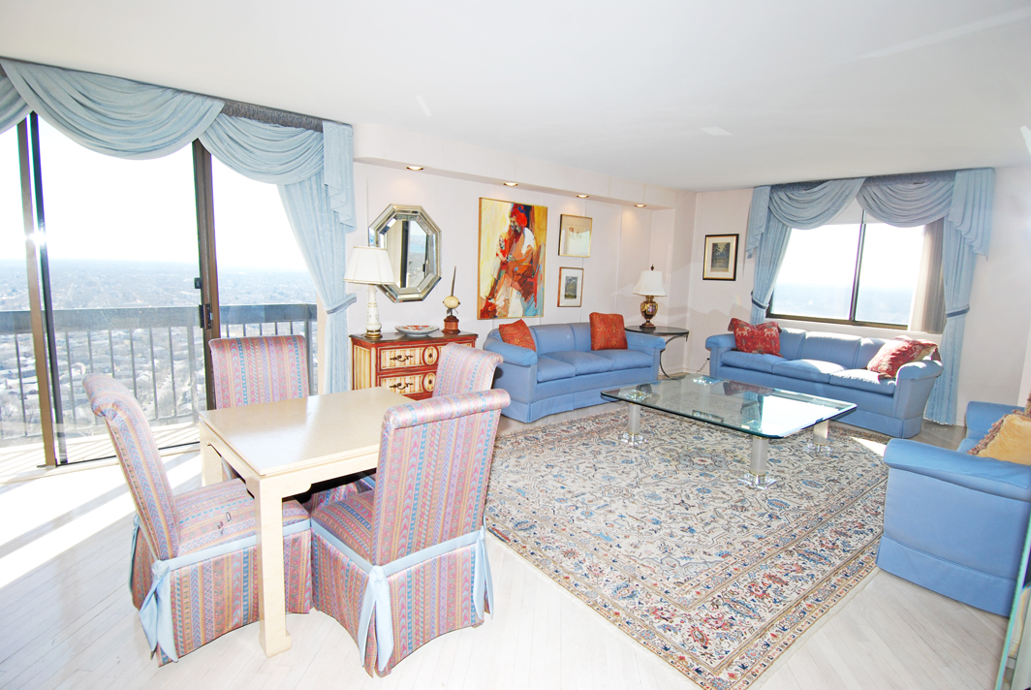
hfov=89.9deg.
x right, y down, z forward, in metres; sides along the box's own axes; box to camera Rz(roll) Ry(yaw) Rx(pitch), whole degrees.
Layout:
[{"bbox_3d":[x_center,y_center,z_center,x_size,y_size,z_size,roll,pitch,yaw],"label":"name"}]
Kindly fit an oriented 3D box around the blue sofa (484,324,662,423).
[{"bbox_3d":[0.709,0.202,6.020,2.338,0.836,0.932,-5,11,-40],"label":"blue sofa"}]

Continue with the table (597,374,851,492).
[{"bbox_3d":[1.829,0.677,4.560,1.532,0.394,1.591,-5,11,-40],"label":"table"}]

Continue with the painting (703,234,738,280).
[{"bbox_3d":[2.925,-1.241,7.366,0.027,0.649,0.517,-5,11,-41],"label":"painting"}]

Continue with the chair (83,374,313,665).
[{"bbox_3d":[-1.279,0.639,2.095,0.701,1.050,0.510,-5,11,-41],"label":"chair"}]

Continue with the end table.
[{"bbox_3d":[1.965,0.154,7.281,0.915,0.750,0.915,-4,10,-37],"label":"end table"}]

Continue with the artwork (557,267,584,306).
[{"bbox_3d":[0.723,-0.743,6.693,0.415,0.501,0.027,-4,10,-37],"label":"artwork"}]

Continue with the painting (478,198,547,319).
[{"bbox_3d":[-0.016,-0.985,6.087,0.983,1.345,0.037,-4,10,-37],"label":"painting"}]

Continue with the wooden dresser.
[{"bbox_3d":[-0.975,0.309,5.059,1.110,0.804,0.459,-5,11,-40],"label":"wooden dresser"}]

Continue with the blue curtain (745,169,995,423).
[{"bbox_3d":[3.973,-0.605,6.285,0.240,2.655,2.400,-6,11,-43],"label":"blue curtain"}]

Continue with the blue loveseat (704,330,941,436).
[{"bbox_3d":[3.364,0.309,5.874,0.969,0.829,2.176,-5,11,-40],"label":"blue loveseat"}]

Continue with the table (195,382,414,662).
[{"bbox_3d":[-0.887,0.721,2.605,1.014,0.715,1.036,-5,11,-40],"label":"table"}]

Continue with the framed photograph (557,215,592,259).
[{"bbox_3d":[0.769,-1.372,6.559,0.570,0.508,0.037,-5,11,-40],"label":"framed photograph"}]

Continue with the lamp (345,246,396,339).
[{"bbox_3d":[-1.352,-0.497,4.896,0.408,0.843,0.390,-4,10,-37],"label":"lamp"}]

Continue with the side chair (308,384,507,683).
[{"bbox_3d":[-0.433,0.667,2.104,0.510,1.050,0.683,-6,11,-43],"label":"side chair"}]

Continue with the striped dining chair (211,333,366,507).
[{"bbox_3d":[-1.368,0.500,2.989,0.540,1.009,0.681,-5,11,-40],"label":"striped dining chair"}]

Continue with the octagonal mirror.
[{"bbox_3d":[-1.065,-0.881,5.020,0.814,0.918,0.059,-5,11,-40],"label":"octagonal mirror"}]

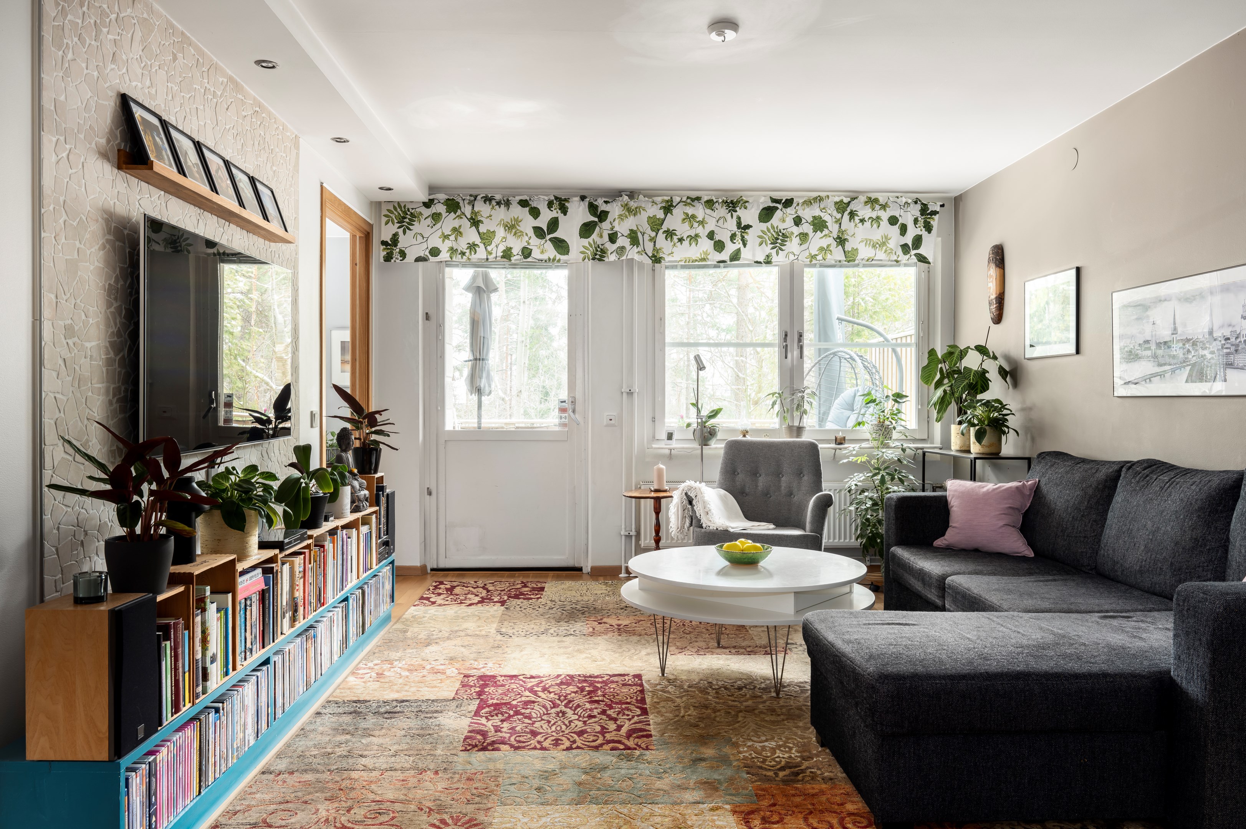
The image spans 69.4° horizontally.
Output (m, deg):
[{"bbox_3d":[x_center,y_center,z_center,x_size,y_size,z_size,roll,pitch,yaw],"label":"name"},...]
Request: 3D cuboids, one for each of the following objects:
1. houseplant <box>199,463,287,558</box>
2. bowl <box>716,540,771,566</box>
[{"bbox_3d":[-1.179,0.295,2.769,0.255,0.281,0.255,0,1,-2],"label":"houseplant"},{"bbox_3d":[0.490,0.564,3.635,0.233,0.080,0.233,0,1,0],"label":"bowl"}]

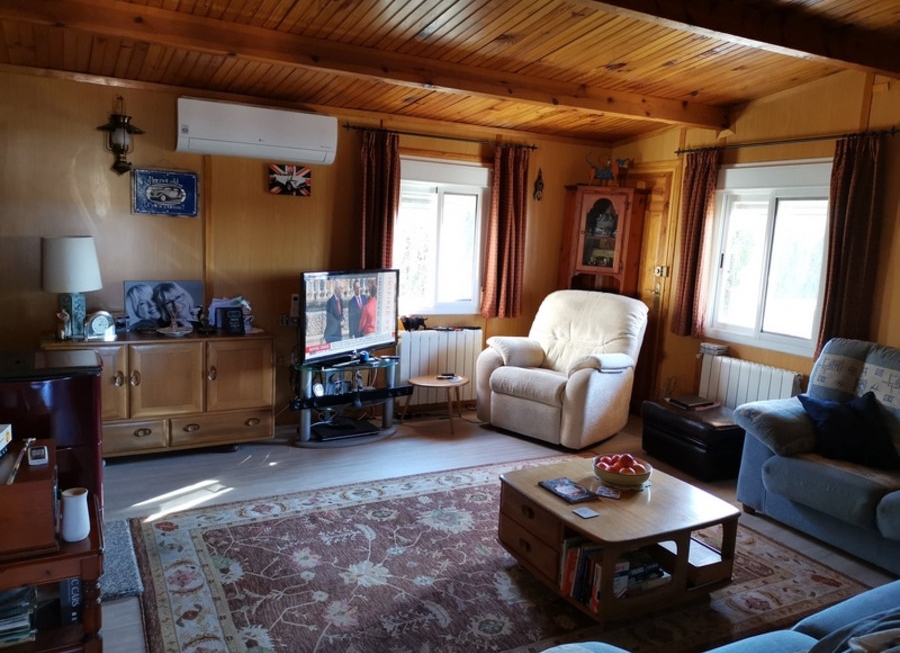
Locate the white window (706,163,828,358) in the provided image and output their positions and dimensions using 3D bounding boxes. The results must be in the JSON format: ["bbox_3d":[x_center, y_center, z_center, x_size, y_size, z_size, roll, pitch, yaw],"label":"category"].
[{"bbox_3d":[2.224,-0.480,4.905,0.100,1.260,0.910,-2,9,-31],"label":"white window"}]

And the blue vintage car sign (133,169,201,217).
[{"bbox_3d":[-1.767,-0.827,4.375,0.378,0.275,0.020,-2,9,-30],"label":"blue vintage car sign"}]

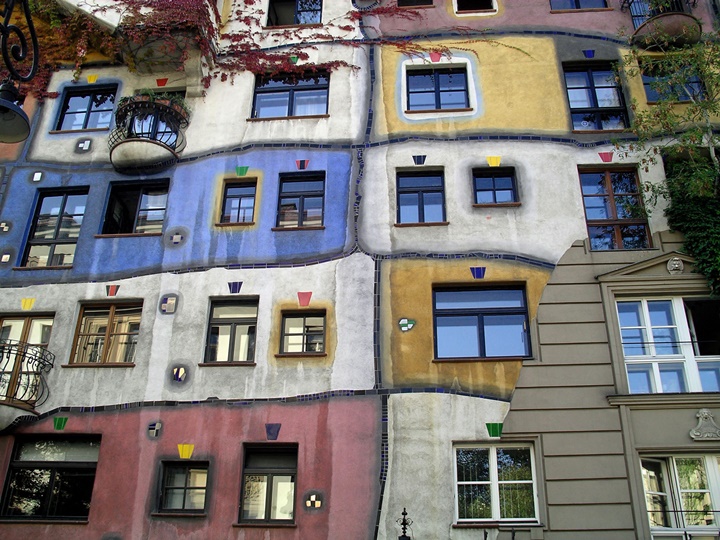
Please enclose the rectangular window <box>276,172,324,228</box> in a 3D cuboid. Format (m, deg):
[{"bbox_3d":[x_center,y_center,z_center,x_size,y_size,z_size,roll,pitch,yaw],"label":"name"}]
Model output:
[{"bbox_3d":[-1.223,-1.439,16.226,0.989,1.392,0.160,-2,-27,4],"label":"rectangular window"}]

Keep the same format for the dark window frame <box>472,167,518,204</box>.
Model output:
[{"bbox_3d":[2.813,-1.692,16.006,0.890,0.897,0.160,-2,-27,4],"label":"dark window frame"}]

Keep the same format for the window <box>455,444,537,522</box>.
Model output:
[{"bbox_3d":[2.406,3.790,13.679,1.417,1.380,0.150,-2,-26,5],"label":"window"}]

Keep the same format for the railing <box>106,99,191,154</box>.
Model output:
[{"bbox_3d":[-5.036,-3.218,17.787,1.880,1.050,0.860,-2,-27,5],"label":"railing"}]

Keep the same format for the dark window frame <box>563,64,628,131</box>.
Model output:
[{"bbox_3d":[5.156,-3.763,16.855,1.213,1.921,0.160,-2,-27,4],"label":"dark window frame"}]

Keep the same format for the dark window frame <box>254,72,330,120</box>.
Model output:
[{"bbox_3d":[-1.646,-4.179,18.545,1.840,1.430,0.160,-2,-27,5],"label":"dark window frame"}]

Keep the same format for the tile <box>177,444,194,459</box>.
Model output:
[{"bbox_3d":[-3.353,3.474,14.743,0.330,0.280,0.030,-2,-27,5],"label":"tile"}]

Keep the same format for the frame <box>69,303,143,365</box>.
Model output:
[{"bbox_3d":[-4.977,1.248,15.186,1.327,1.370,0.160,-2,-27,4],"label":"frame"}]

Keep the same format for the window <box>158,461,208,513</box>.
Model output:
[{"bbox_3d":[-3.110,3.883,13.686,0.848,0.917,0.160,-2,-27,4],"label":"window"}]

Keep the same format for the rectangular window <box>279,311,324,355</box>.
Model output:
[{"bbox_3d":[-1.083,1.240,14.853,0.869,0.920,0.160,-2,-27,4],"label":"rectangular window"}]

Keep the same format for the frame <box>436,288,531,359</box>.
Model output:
[{"bbox_3d":[2.376,1.003,15.040,1.843,1.530,0.150,-2,-26,5],"label":"frame"}]

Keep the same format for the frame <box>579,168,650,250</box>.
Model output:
[{"bbox_3d":[5.403,-1.285,16.396,1.240,2.090,0.160,-2,-27,5],"label":"frame"}]

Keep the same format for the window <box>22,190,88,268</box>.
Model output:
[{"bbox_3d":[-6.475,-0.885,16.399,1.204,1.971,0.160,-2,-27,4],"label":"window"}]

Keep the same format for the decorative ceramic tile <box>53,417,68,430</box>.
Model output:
[{"bbox_3d":[-5.786,2.974,14.863,0.300,0.255,0.040,-2,-26,5],"label":"decorative ceramic tile"}]

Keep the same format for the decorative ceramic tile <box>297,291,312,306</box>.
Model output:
[{"bbox_3d":[-1.147,0.605,15.955,0.320,0.330,0.030,-2,-27,5],"label":"decorative ceramic tile"}]

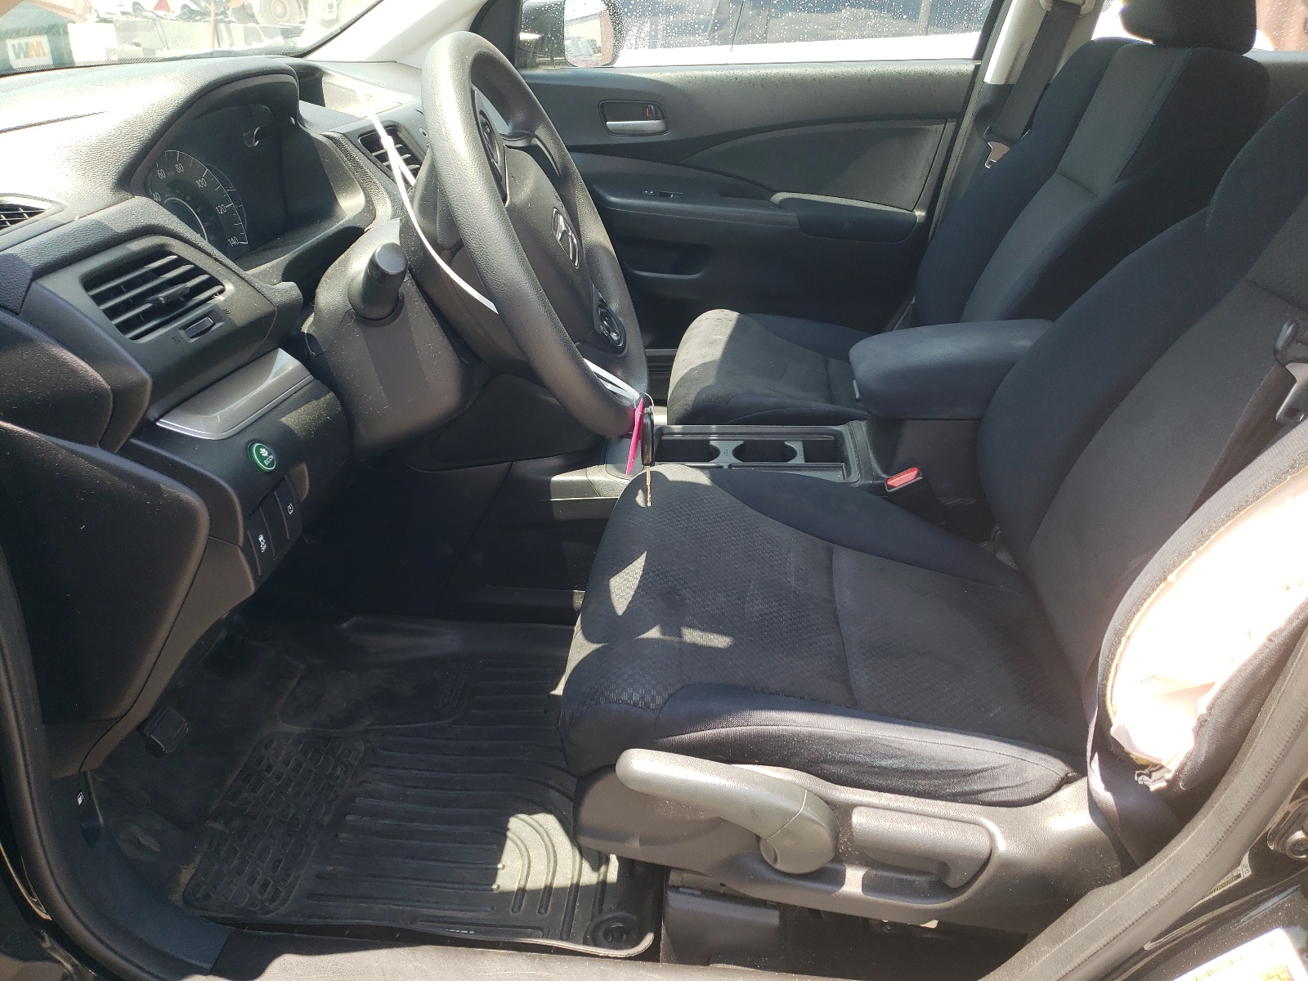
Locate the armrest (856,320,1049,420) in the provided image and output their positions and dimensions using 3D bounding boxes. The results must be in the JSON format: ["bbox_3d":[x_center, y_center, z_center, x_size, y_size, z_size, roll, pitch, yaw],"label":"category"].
[{"bbox_3d":[0.386,-0.157,1.238,0.287,0.083,0.180,1,24,6],"label":"armrest"}]

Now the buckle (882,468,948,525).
[{"bbox_3d":[0.323,0.020,1.196,0.044,0.079,0.028,-28,18,17],"label":"buckle"}]

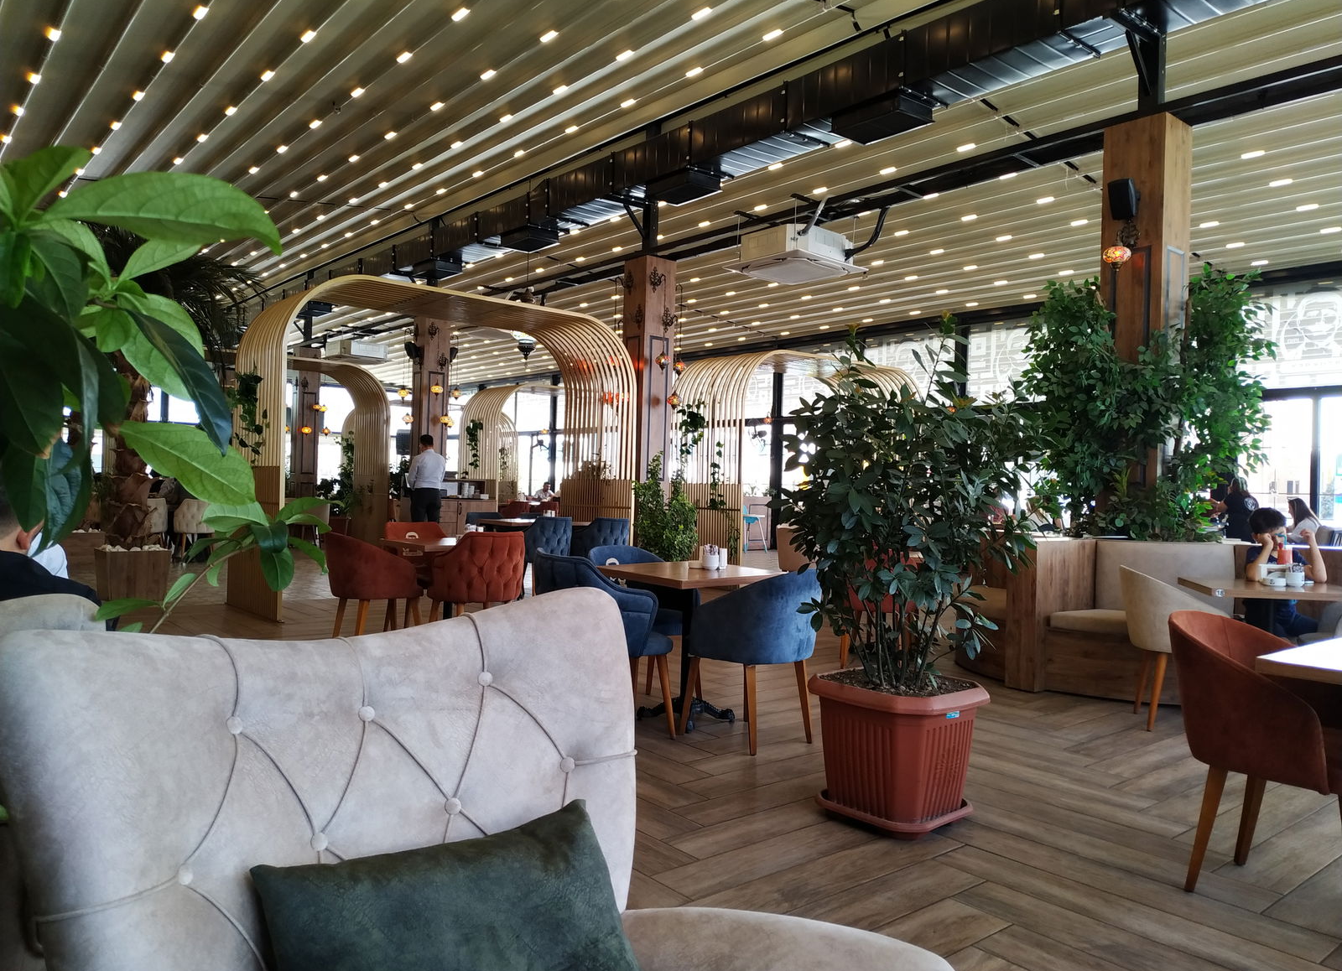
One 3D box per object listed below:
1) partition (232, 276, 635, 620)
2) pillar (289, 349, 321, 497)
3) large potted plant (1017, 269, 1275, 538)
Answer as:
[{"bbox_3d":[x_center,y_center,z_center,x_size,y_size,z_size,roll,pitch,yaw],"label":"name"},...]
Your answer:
[{"bbox_3d":[-2.219,-0.333,9.322,3.690,2.940,1.390,1,0,-40],"label":"partition"},{"bbox_3d":[-7.322,-0.852,18.640,0.400,3.720,0.400,1,0,-40],"label":"pillar"},{"bbox_3d":[3.201,-0.534,6.280,1.700,1.880,1.250,1,0,0],"label":"large potted plant"}]

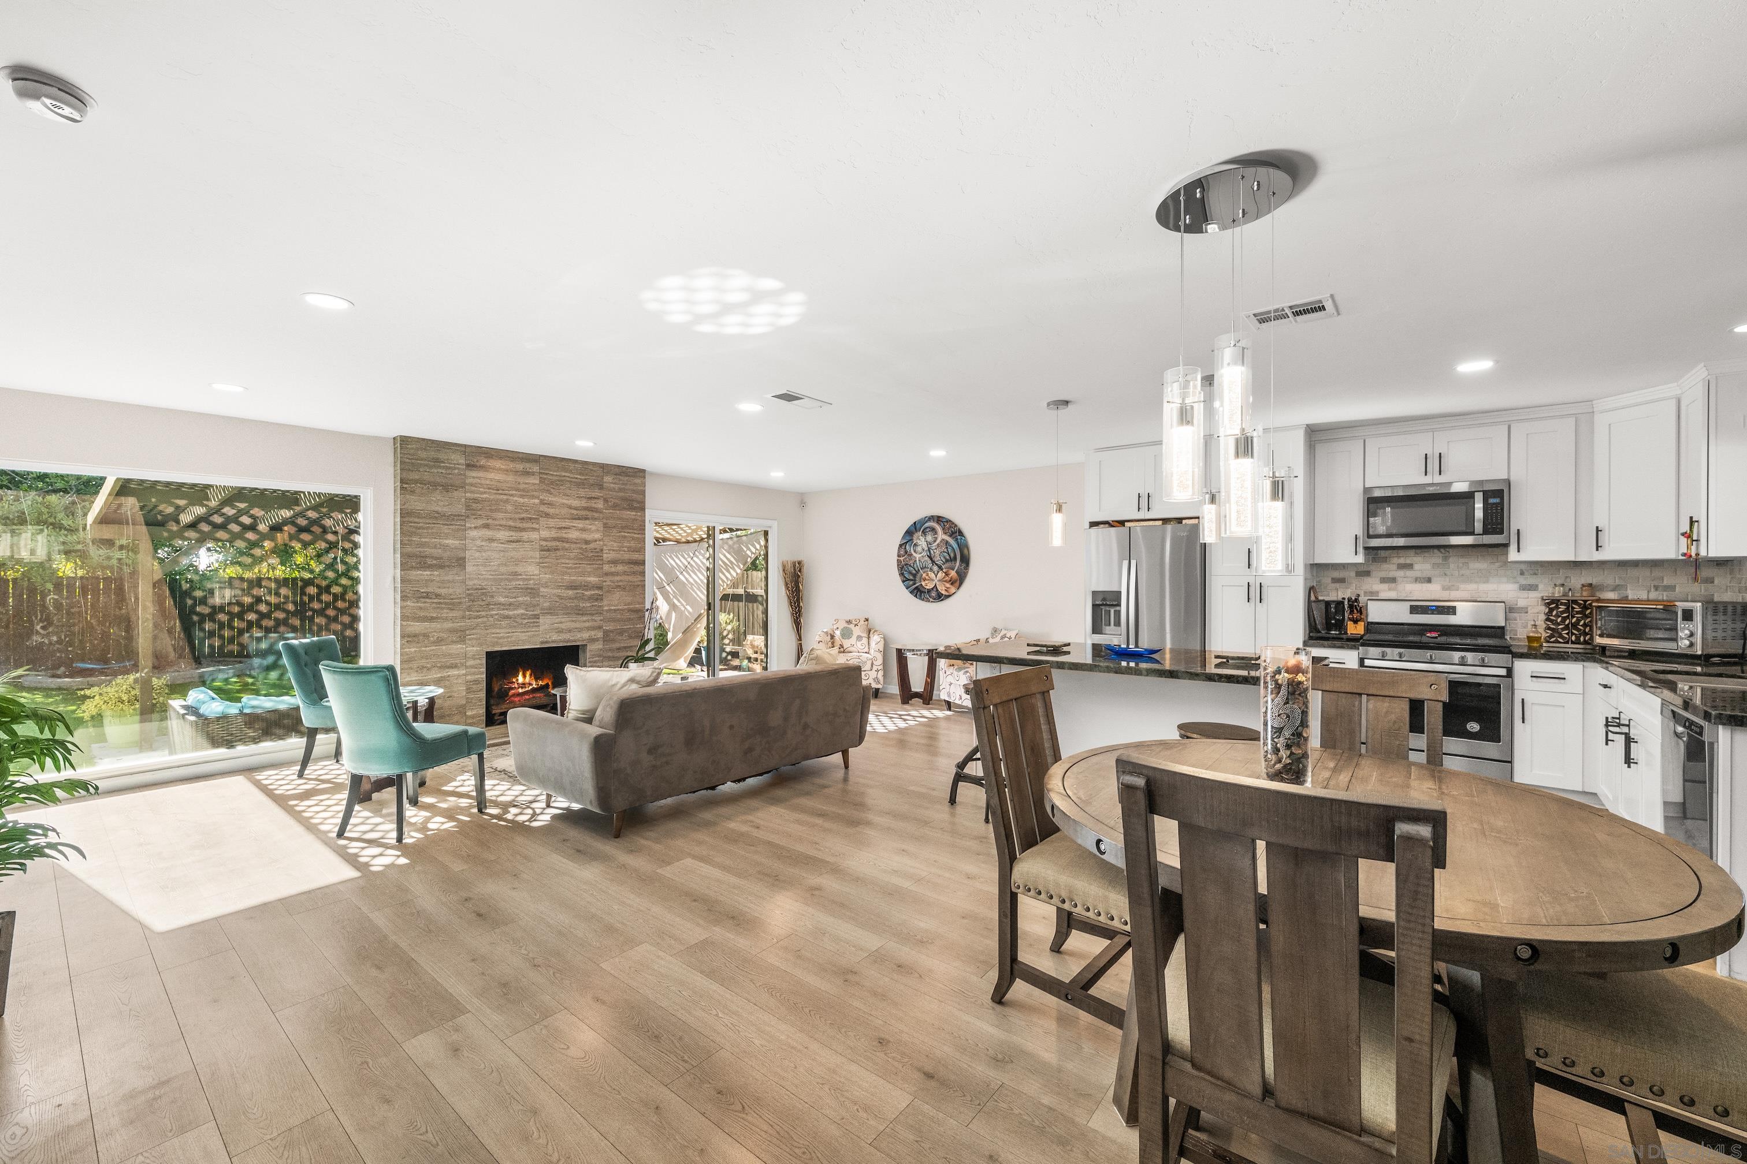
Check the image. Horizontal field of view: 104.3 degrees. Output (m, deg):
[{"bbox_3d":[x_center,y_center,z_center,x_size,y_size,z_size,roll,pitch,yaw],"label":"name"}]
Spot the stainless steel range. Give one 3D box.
[{"bbox_3d":[3.824,0.734,4.657,0.756,1.186,0.694,0,0,38],"label":"stainless steel range"}]

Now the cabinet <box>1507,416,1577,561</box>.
[{"bbox_3d":[4.345,-0.588,4.440,0.305,0.907,0.330,0,0,38],"label":"cabinet"}]

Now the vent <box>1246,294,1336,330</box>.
[{"bbox_3d":[1.729,-1.100,2.808,0.300,0.020,0.270,0,0,38],"label":"vent"}]

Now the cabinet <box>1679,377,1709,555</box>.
[{"bbox_3d":[4.500,-0.582,3.541,0.327,0.902,0.417,0,0,38],"label":"cabinet"}]

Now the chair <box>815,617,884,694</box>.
[{"bbox_3d":[-0.289,0.876,7.862,0.754,0.853,0.754,0,0,-5],"label":"chair"}]

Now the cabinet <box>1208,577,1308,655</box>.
[{"bbox_3d":[3.041,0.637,5.315,0.615,1.371,0.625,0,0,38],"label":"cabinet"}]

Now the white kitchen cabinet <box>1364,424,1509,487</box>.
[{"bbox_3d":[3.942,-0.856,4.789,0.764,0.364,0.327,0,0,38],"label":"white kitchen cabinet"}]

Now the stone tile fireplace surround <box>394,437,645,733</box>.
[{"bbox_3d":[-3.050,0.089,6.135,0.188,2.442,2.143,0,0,38],"label":"stone tile fireplace surround"}]

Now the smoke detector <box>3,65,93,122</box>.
[{"bbox_3d":[-1.869,-1.095,1.545,0.138,0.048,0.138,0,0,38],"label":"smoke detector"}]

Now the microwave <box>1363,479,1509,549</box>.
[{"bbox_3d":[3.924,-0.457,4.768,0.753,0.439,0.387,0,0,38],"label":"microwave"}]

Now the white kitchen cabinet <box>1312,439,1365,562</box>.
[{"bbox_3d":[3.518,-0.590,5.124,0.316,0.901,0.327,0,0,38],"label":"white kitchen cabinet"}]

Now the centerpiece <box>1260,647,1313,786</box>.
[{"bbox_3d":[1.196,0.384,1.969,0.124,0.388,0.124,0,0,38],"label":"centerpiece"}]

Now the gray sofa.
[{"bbox_3d":[-1.066,0.949,4.501,0.960,0.750,2.140,0,0,40],"label":"gray sofa"}]

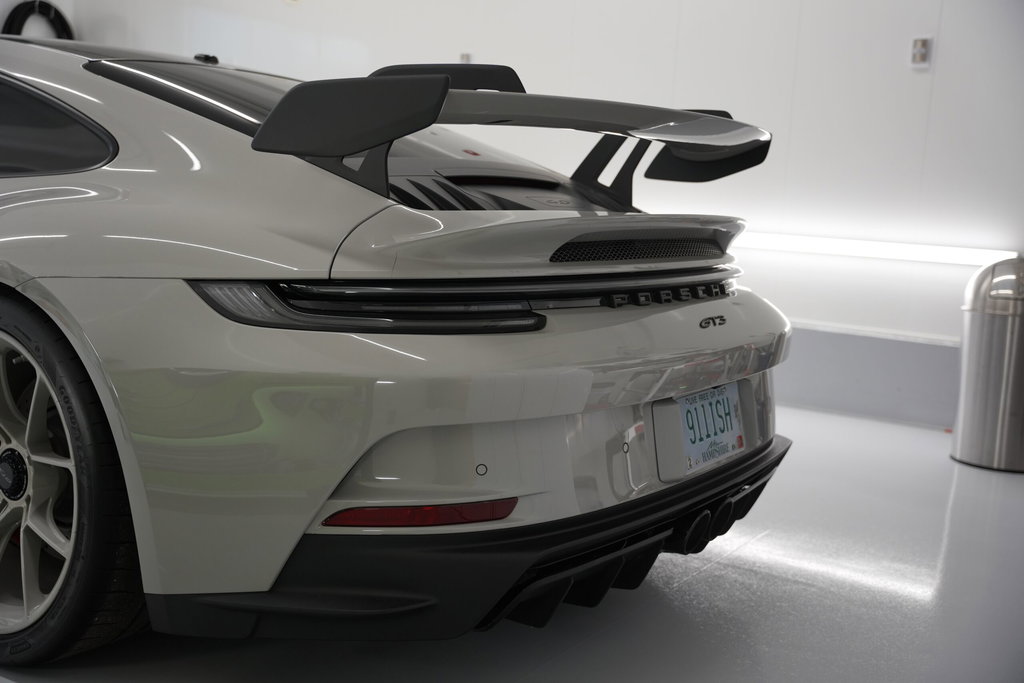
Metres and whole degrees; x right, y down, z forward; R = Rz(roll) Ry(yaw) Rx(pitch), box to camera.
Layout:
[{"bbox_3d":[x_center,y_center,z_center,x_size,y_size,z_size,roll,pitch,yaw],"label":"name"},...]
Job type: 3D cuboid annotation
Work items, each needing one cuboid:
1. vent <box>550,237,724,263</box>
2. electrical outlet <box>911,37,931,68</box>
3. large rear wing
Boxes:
[{"bbox_3d":[0.282,-0.196,2.239,0.055,0.047,0.800,8,10,32],"label":"vent"},{"bbox_3d":[1.660,-1.175,4.397,0.073,0.116,0.025,7,10,27],"label":"electrical outlet"},{"bbox_3d":[0.098,-0.407,2.335,0.470,0.255,1.470,8,10,32],"label":"large rear wing"}]

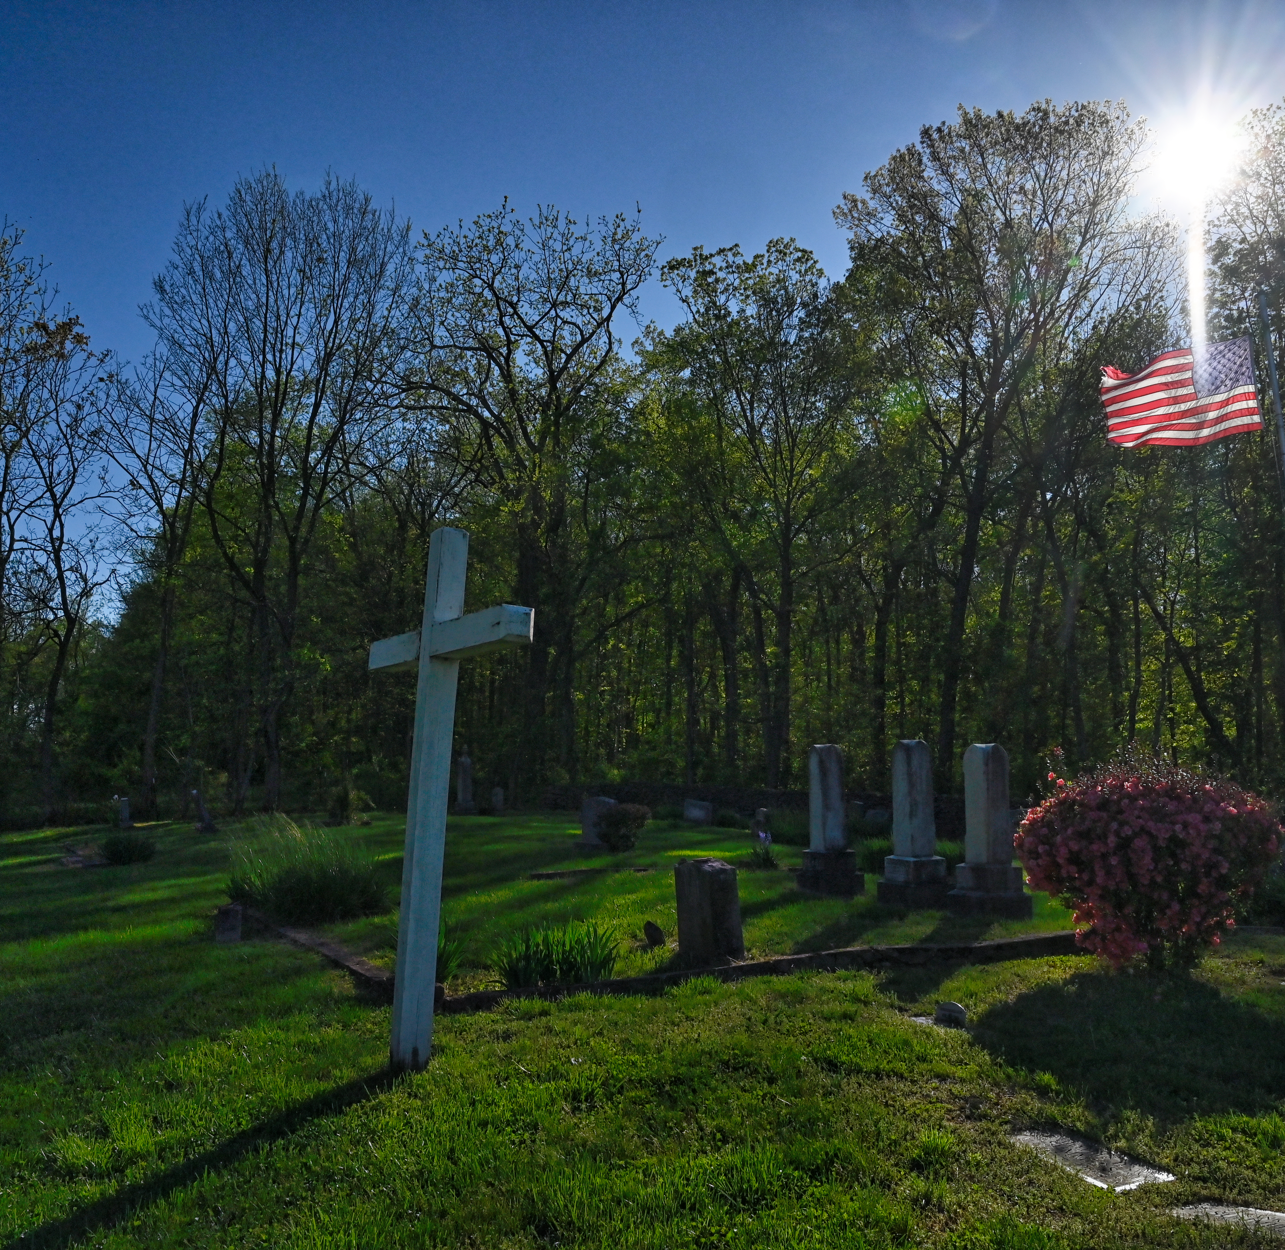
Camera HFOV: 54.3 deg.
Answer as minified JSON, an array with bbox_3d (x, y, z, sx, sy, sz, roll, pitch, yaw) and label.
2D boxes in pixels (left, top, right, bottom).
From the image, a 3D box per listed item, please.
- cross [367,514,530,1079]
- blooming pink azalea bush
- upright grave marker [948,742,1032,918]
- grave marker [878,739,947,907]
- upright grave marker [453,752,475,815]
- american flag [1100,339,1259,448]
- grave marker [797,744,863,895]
[{"bbox_3d":[-0.982,0.770,5.789,0.139,2.452,1.758,8,-10,-29],"label":"cross"},{"bbox_3d":[3.496,1.641,8.718,1.611,1.426,1.611,-3,-10,21],"label":"blooming pink azalea bush"},{"bbox_3d":[2.726,1.607,9.911,0.440,1.342,0.440,4,-10,-23],"label":"upright grave marker"},{"bbox_3d":[2.287,1.669,10.614,0.405,1.383,0.405,4,-10,-23],"label":"grave marker"},{"bbox_3d":[-4.687,4.124,33.145,0.430,1.756,0.430,5,-10,-23],"label":"upright grave marker"},{"bbox_3d":[4.999,-2.169,11.600,1.470,1.000,0.280,-1,-10,11],"label":"american flag"},{"bbox_3d":[1.729,1.794,11.613,0.425,1.365,0.425,4,-10,-23],"label":"grave marker"}]

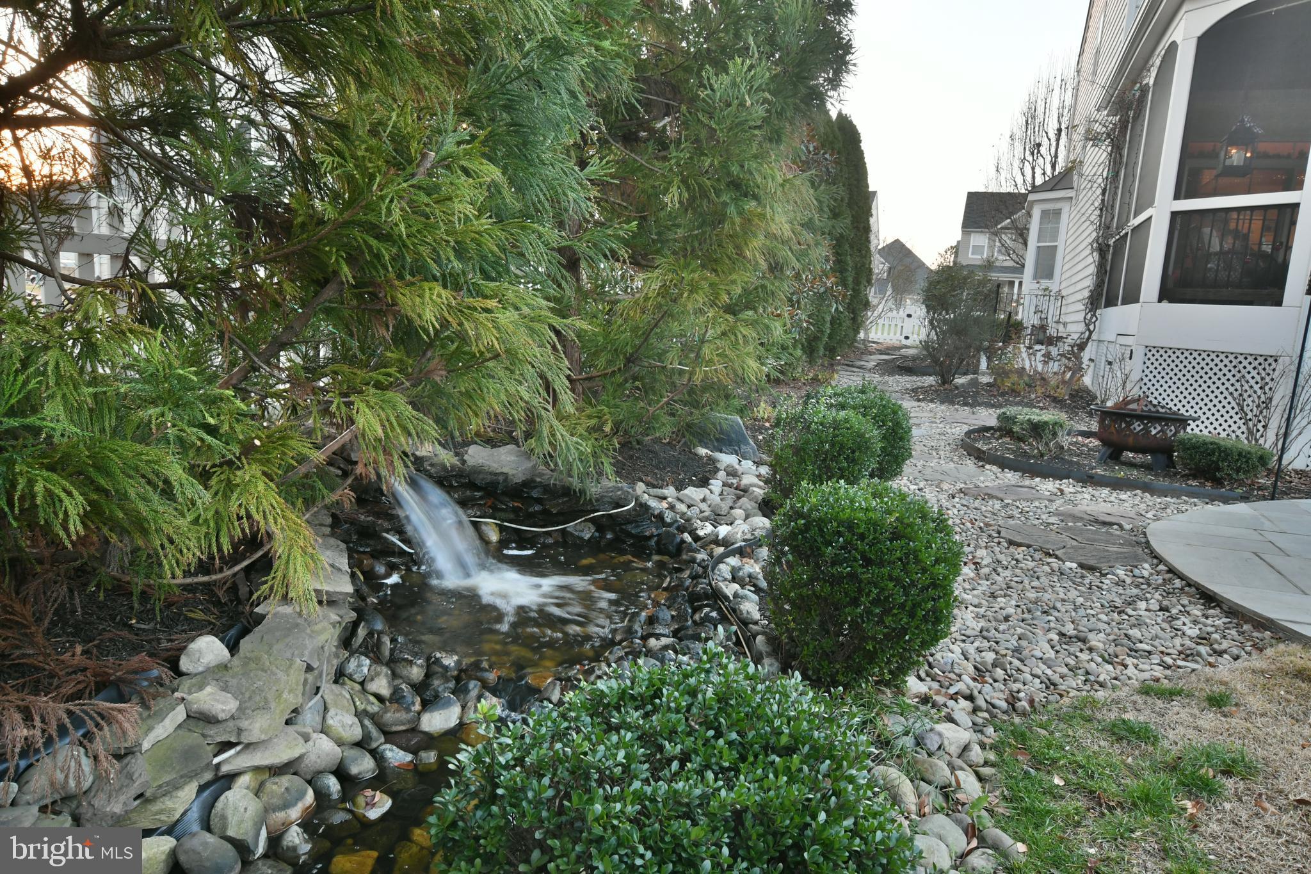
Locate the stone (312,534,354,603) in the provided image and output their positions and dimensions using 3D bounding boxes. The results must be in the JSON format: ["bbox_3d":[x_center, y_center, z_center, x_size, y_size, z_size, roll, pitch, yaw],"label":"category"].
[{"bbox_3d":[-1.275,0.502,3.367,0.215,0.120,0.380,1,9,-20],"label":"stone"}]

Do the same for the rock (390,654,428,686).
[{"bbox_3d":[-0.875,0.824,3.085,0.127,0.099,0.121,4,9,0],"label":"rock"}]

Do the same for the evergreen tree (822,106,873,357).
[{"bbox_3d":[3.764,-3.948,17.148,1.050,4.750,1.100,4,9,12],"label":"evergreen tree"}]

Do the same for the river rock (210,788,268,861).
[{"bbox_3d":[-1.014,0.941,2.130,0.129,0.141,0.174,2,9,-10],"label":"river rock"}]

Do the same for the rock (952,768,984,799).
[{"bbox_3d":[0.904,1.010,2.525,0.090,0.086,0.115,5,9,22],"label":"rock"}]

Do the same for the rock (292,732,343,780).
[{"bbox_3d":[-1.043,0.979,2.676,0.161,0.131,0.175,-1,9,-22],"label":"rock"}]

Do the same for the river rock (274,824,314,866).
[{"bbox_3d":[-0.896,1.011,2.162,0.099,0.094,0.096,0,9,-20],"label":"river rock"}]

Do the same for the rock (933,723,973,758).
[{"bbox_3d":[0.872,0.889,2.561,0.114,0.081,0.102,6,9,15],"label":"rock"}]

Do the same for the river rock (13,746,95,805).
[{"bbox_3d":[-1.396,0.787,2.032,0.160,0.105,0.123,-2,11,-35],"label":"river rock"}]

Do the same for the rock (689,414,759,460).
[{"bbox_3d":[0.532,0.000,6.832,0.529,0.360,0.288,4,9,5],"label":"rock"}]

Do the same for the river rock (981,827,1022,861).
[{"bbox_3d":[0.833,0.977,2.099,0.076,0.057,0.113,-1,10,-28],"label":"river rock"}]

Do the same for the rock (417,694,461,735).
[{"bbox_3d":[-0.706,0.908,2.847,0.150,0.107,0.120,1,9,-15],"label":"rock"}]

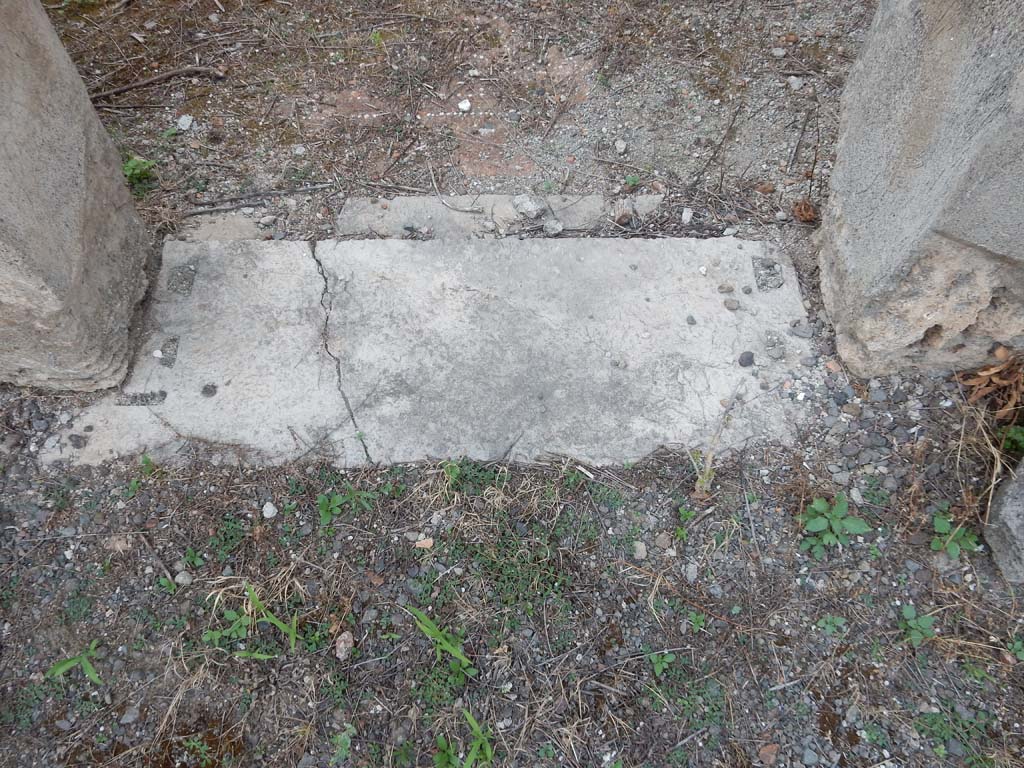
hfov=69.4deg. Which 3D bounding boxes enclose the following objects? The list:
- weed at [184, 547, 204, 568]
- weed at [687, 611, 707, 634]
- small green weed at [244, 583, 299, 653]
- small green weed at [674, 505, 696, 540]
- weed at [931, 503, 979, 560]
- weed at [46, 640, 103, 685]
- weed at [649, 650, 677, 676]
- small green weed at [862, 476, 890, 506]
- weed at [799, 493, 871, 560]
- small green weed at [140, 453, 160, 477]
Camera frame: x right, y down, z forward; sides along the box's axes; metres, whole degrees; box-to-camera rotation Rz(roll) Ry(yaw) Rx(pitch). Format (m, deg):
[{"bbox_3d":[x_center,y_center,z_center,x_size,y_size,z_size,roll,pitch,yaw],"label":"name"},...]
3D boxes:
[{"bbox_3d":[-0.655,0.358,1.526,0.035,0.030,0.045,0,56,0],"label":"weed"},{"bbox_3d":[0.362,0.466,1.452,0.037,0.030,0.041,0,56,0],"label":"weed"},{"bbox_3d":[-0.467,0.453,1.438,0.094,0.070,0.131,0,56,0],"label":"small green weed"},{"bbox_3d":[0.367,0.292,1.564,0.042,0.040,0.078,0,56,0],"label":"small green weed"},{"bbox_3d":[0.920,0.306,1.540,0.073,0.065,0.123,0,56,0],"label":"weed"},{"bbox_3d":[-0.828,0.527,1.400,0.093,0.050,0.078,0,56,0],"label":"weed"},{"bbox_3d":[0.286,0.531,1.406,0.051,0.035,0.046,0,56,0],"label":"weed"},{"bbox_3d":[0.793,0.234,1.609,0.052,0.030,0.069,0,56,0],"label":"small green weed"},{"bbox_3d":[0.671,0.295,1.541,0.134,0.075,0.145,0,56,0],"label":"weed"},{"bbox_3d":[-0.801,0.178,1.635,0.025,0.050,0.049,0,56,0],"label":"small green weed"}]

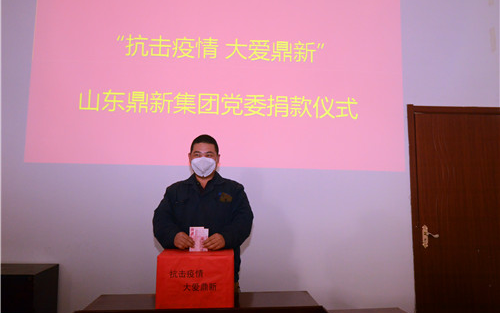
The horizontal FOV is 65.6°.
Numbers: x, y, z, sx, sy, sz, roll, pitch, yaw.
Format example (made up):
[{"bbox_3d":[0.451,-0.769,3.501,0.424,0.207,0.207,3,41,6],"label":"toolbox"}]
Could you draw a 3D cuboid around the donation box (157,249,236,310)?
[{"bbox_3d":[-0.286,0.649,2.086,0.390,0.265,0.285,1,-6,-5],"label":"donation box"}]

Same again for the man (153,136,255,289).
[{"bbox_3d":[-0.270,0.698,2.267,0.630,1.705,0.460,1,-6,-7],"label":"man"}]

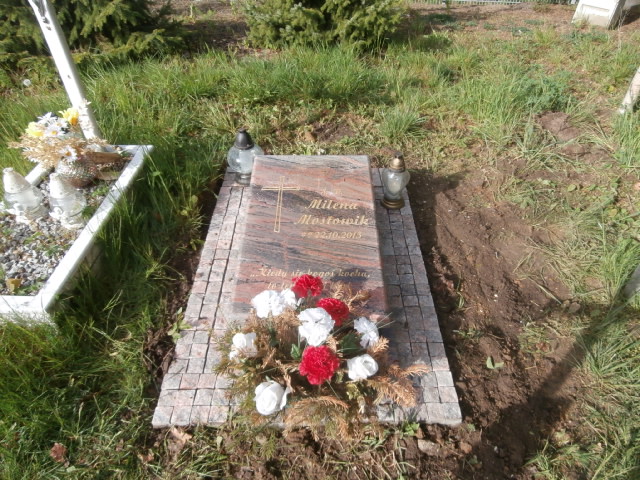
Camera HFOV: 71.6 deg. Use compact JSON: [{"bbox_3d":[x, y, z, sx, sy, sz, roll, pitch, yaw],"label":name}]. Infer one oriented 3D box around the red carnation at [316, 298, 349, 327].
[{"bbox_3d":[0.032,0.188,1.150,0.088,0.065,0.078,-21,47,-20],"label":"red carnation"}]

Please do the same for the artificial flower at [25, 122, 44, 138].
[{"bbox_3d":[-1.036,-0.397,1.610,0.070,0.055,0.064,-27,49,-25],"label":"artificial flower"}]

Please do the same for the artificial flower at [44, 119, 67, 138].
[{"bbox_3d":[-1.157,-0.486,1.941,0.090,0.070,0.070,0,42,1],"label":"artificial flower"}]

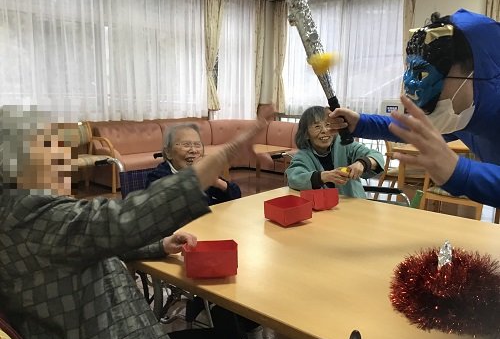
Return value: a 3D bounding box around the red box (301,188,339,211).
[{"bbox_3d":[0.336,0.135,2.141,0.128,0.078,0.145,-2,13,-13],"label":"red box"}]

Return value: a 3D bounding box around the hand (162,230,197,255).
[{"bbox_3d":[-0.217,0.231,1.410,0.110,0.068,0.080,-2,13,-12],"label":"hand"}]

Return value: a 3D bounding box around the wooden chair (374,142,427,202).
[{"bbox_3d":[1.607,0.020,4.497,0.520,0.800,0.460,6,14,23],"label":"wooden chair"}]

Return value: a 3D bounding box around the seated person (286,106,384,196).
[{"bbox_3d":[0.466,0.248,2.445,0.550,1.148,0.660,-2,13,-14],"label":"seated person"}]

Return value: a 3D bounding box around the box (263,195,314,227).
[{"bbox_3d":[0.166,0.178,1.931,0.162,0.078,0.130,-9,16,-38],"label":"box"}]

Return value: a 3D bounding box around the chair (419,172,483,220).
[{"bbox_3d":[1.712,0.203,3.685,0.520,0.800,0.460,11,16,37],"label":"chair"}]

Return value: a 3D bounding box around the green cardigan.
[{"bbox_3d":[0.456,0.114,2.464,0.520,0.562,0.380,-2,13,-14],"label":"green cardigan"}]

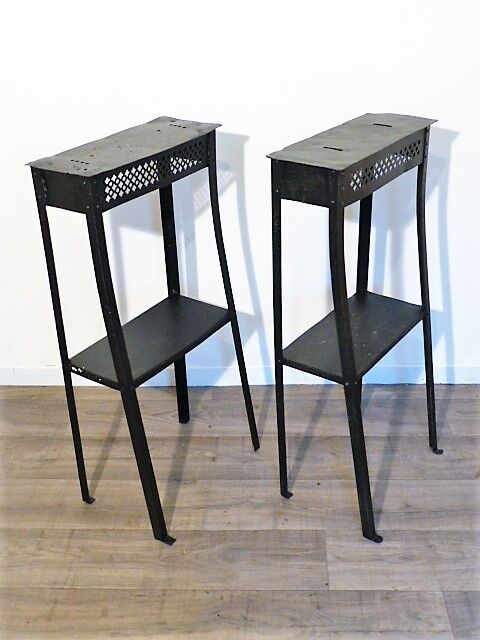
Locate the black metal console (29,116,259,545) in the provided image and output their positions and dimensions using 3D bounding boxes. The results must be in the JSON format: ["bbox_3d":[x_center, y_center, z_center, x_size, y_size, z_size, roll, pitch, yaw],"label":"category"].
[{"bbox_3d":[-0.190,0.028,1.688,0.297,0.880,0.414,17,34,31],"label":"black metal console"}]

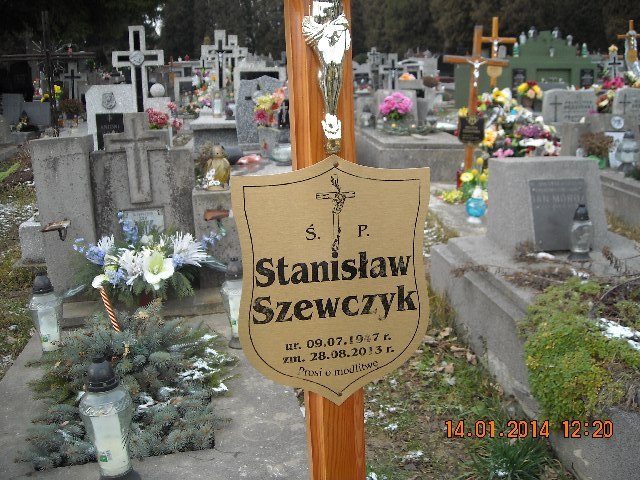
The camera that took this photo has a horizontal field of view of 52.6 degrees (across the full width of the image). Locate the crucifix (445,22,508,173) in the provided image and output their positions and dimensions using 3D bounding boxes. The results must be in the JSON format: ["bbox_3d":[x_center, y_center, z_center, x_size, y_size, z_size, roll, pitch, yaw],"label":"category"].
[{"bbox_3d":[1.512,-1.245,6.293,0.660,1.600,0.090,-2,15,-6],"label":"crucifix"}]

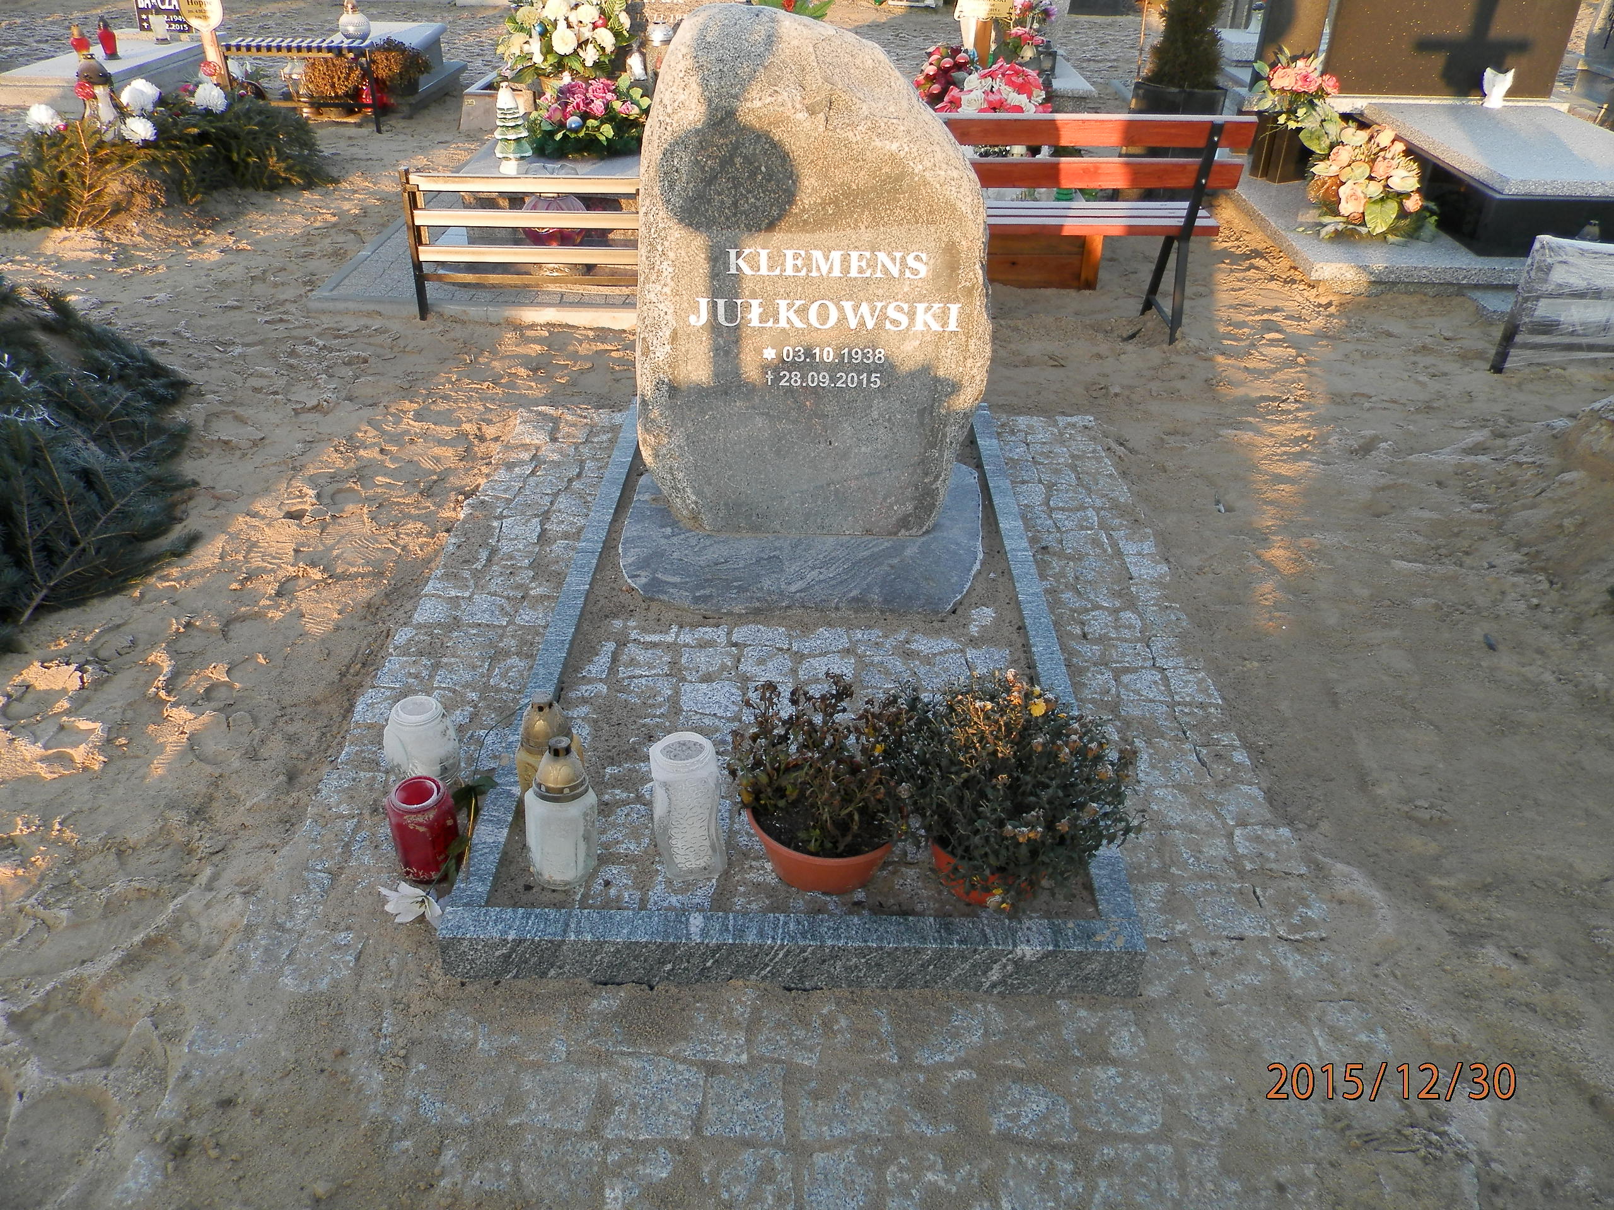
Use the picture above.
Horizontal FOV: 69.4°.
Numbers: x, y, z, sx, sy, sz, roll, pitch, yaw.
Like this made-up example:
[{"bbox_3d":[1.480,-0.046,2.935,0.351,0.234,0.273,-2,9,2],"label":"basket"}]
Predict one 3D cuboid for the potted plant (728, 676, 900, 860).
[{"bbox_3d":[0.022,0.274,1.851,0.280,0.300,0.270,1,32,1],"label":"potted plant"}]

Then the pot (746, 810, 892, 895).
[{"bbox_3d":[0.025,0.327,1.665,0.223,0.110,0.223,1,33,0],"label":"pot"}]

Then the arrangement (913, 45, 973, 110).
[{"bbox_3d":[0.705,-2.698,6.003,0.350,0.360,0.280,1,32,1],"label":"arrangement"}]

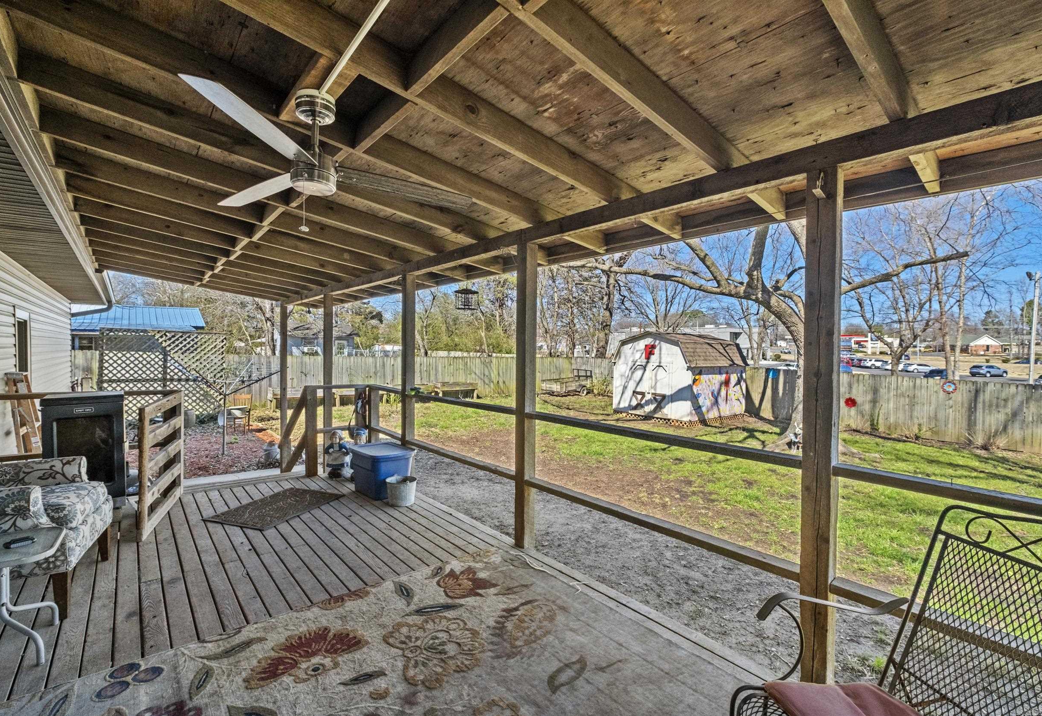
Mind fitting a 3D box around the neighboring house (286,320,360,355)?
[{"bbox_3d":[-16.567,-0.794,35.981,6.000,4.200,6.300,-1,2,-36],"label":"neighboring house"}]

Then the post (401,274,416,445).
[{"bbox_3d":[-1.074,0.225,4.291,0.093,2.002,0.093,-1,2,-41],"label":"post"}]

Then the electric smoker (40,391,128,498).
[{"bbox_3d":[-3.291,0.709,3.399,0.435,0.850,0.450,-1,2,-41],"label":"electric smoker"}]

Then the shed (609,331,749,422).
[{"bbox_3d":[5.646,0.591,15.985,3.320,2.923,3.120,-1,2,-36],"label":"shed"}]

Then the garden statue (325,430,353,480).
[{"bbox_3d":[-1.900,0.978,4.595,0.250,0.470,0.210,0,1,-22],"label":"garden statue"}]

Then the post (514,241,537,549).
[{"bbox_3d":[0.036,0.253,3.024,0.093,2.021,0.093,-1,2,-41],"label":"post"}]

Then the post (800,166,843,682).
[{"bbox_3d":[1.162,0.294,1.738,0.093,2.017,0.093,-1,2,-41],"label":"post"}]

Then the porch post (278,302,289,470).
[{"bbox_3d":[-4.106,0.469,7.760,0.093,2.697,0.093,-1,2,-41],"label":"porch post"}]

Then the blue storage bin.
[{"bbox_3d":[-1.267,1.030,4.089,0.460,0.400,0.420,2,2,41],"label":"blue storage bin"}]

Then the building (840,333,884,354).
[{"bbox_3d":[102.936,-4.752,134.888,12.000,5.400,15.000,-1,2,-41],"label":"building"}]

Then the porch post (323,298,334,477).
[{"bbox_3d":[-2.601,0.493,6.040,0.093,2.651,0.093,-1,2,-41],"label":"porch post"}]

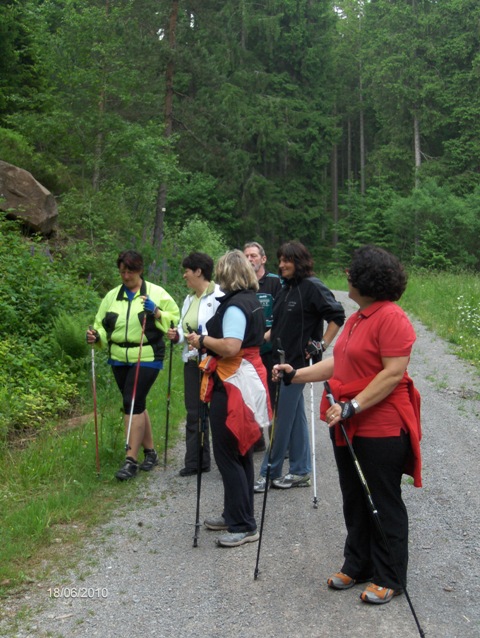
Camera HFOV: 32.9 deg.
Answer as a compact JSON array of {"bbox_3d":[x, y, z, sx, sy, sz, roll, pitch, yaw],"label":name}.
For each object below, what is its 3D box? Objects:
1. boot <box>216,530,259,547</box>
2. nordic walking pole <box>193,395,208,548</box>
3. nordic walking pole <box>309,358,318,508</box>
[{"bbox_3d":[-0.008,1.219,4.640,0.265,0.110,0.100,-2,5,-25],"label":"boot"},{"bbox_3d":[-0.203,0.658,4.312,0.050,1.145,0.050,3,4,-10],"label":"nordic walking pole"},{"bbox_3d":[0.480,0.697,5.310,0.050,1.062,0.060,-4,-8,24],"label":"nordic walking pole"}]

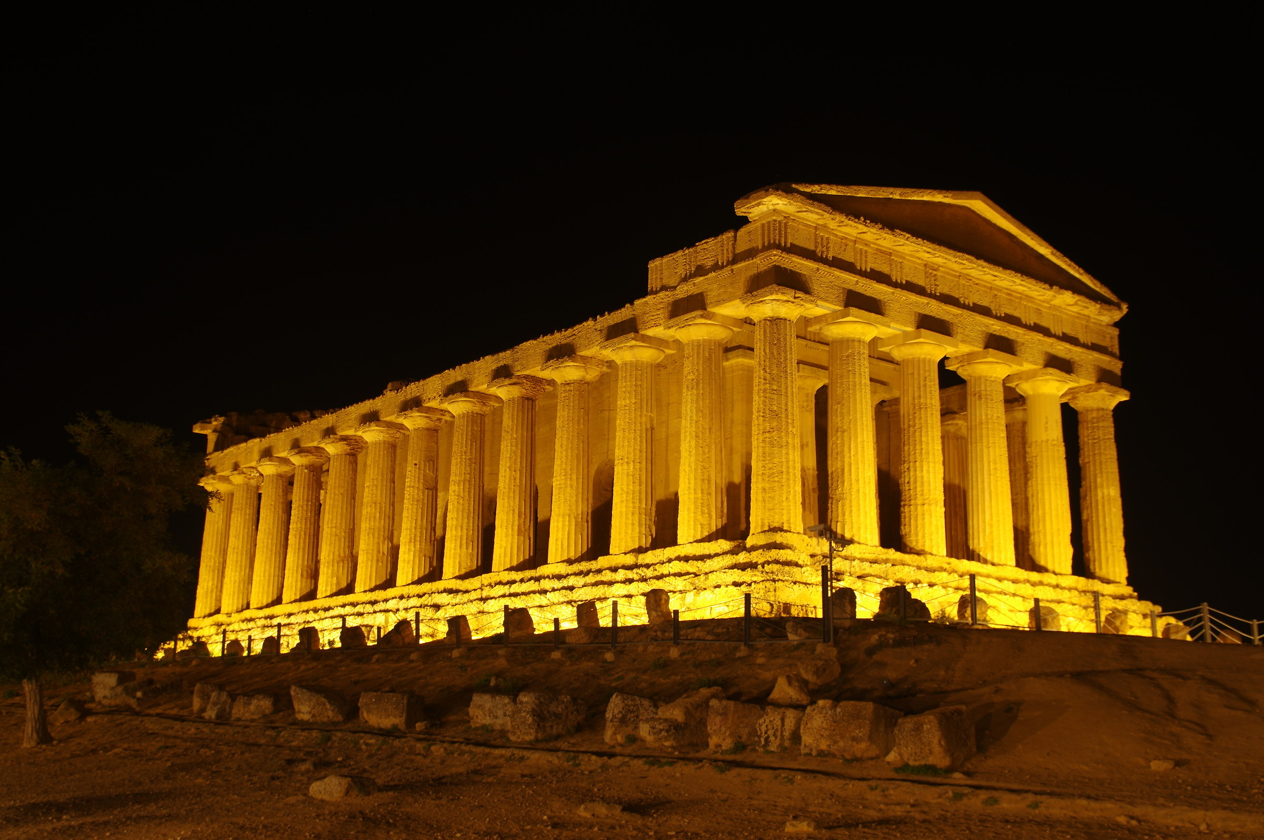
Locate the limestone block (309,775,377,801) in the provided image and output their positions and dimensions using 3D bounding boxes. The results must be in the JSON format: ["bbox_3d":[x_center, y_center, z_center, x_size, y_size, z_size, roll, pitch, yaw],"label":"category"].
[{"bbox_3d":[-3.316,4.212,15.700,0.631,0.264,0.473,-2,-14,13],"label":"limestone block"}]

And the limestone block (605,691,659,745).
[{"bbox_3d":[-0.001,4.493,20.600,0.670,0.760,0.536,5,-14,-17],"label":"limestone block"}]

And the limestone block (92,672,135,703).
[{"bbox_3d":[-14.712,7.563,38.800,0.842,0.858,0.758,-1,-13,9],"label":"limestone block"}]

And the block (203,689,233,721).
[{"bbox_3d":[-9.991,6.884,33.000,0.518,0.743,0.415,-1,-13,8],"label":"block"}]

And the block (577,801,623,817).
[{"bbox_3d":[-0.277,3.444,12.100,0.385,0.123,0.289,1,-13,0],"label":"block"}]

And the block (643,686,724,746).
[{"bbox_3d":[0.751,4.299,19.800,0.804,0.846,0.804,12,-17,-38],"label":"block"}]

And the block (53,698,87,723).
[{"bbox_3d":[-14.906,7.717,36.300,0.664,0.632,0.498,0,-13,3],"label":"block"}]

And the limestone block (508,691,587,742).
[{"bbox_3d":[-1.375,4.842,22.300,0.940,0.766,0.854,12,-17,-38],"label":"limestone block"}]

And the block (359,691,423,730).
[{"bbox_3d":[-4.449,5.388,25.300,0.927,0.685,0.696,-2,-14,14],"label":"block"}]

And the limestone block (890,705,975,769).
[{"bbox_3d":[3.820,4.031,17.400,0.715,0.800,0.794,13,-18,-41],"label":"limestone block"}]

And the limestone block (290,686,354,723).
[{"bbox_3d":[-6.725,6.154,29.600,1.143,0.780,0.629,-2,-14,12],"label":"limestone block"}]

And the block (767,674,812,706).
[{"bbox_3d":[2.379,4.068,20.600,0.568,0.471,0.426,-6,-15,26],"label":"block"}]

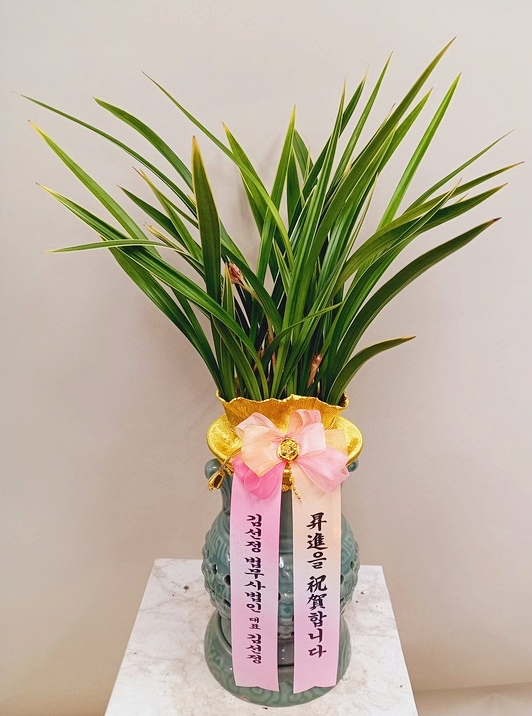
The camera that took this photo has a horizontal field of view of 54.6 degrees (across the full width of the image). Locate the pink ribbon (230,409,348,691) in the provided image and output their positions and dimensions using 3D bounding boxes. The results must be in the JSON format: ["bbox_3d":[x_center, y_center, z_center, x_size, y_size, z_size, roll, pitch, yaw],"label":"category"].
[{"bbox_3d":[0.020,0.207,0.493,0.110,0.340,0.070,1,20,0],"label":"pink ribbon"}]

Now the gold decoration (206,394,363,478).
[{"bbox_3d":[0.020,0.054,0.541,0.165,0.078,0.160,1,20,0],"label":"gold decoration"}]

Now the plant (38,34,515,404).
[{"bbox_3d":[0.007,-0.106,0.478,0.430,0.340,0.320,1,20,0],"label":"plant"}]

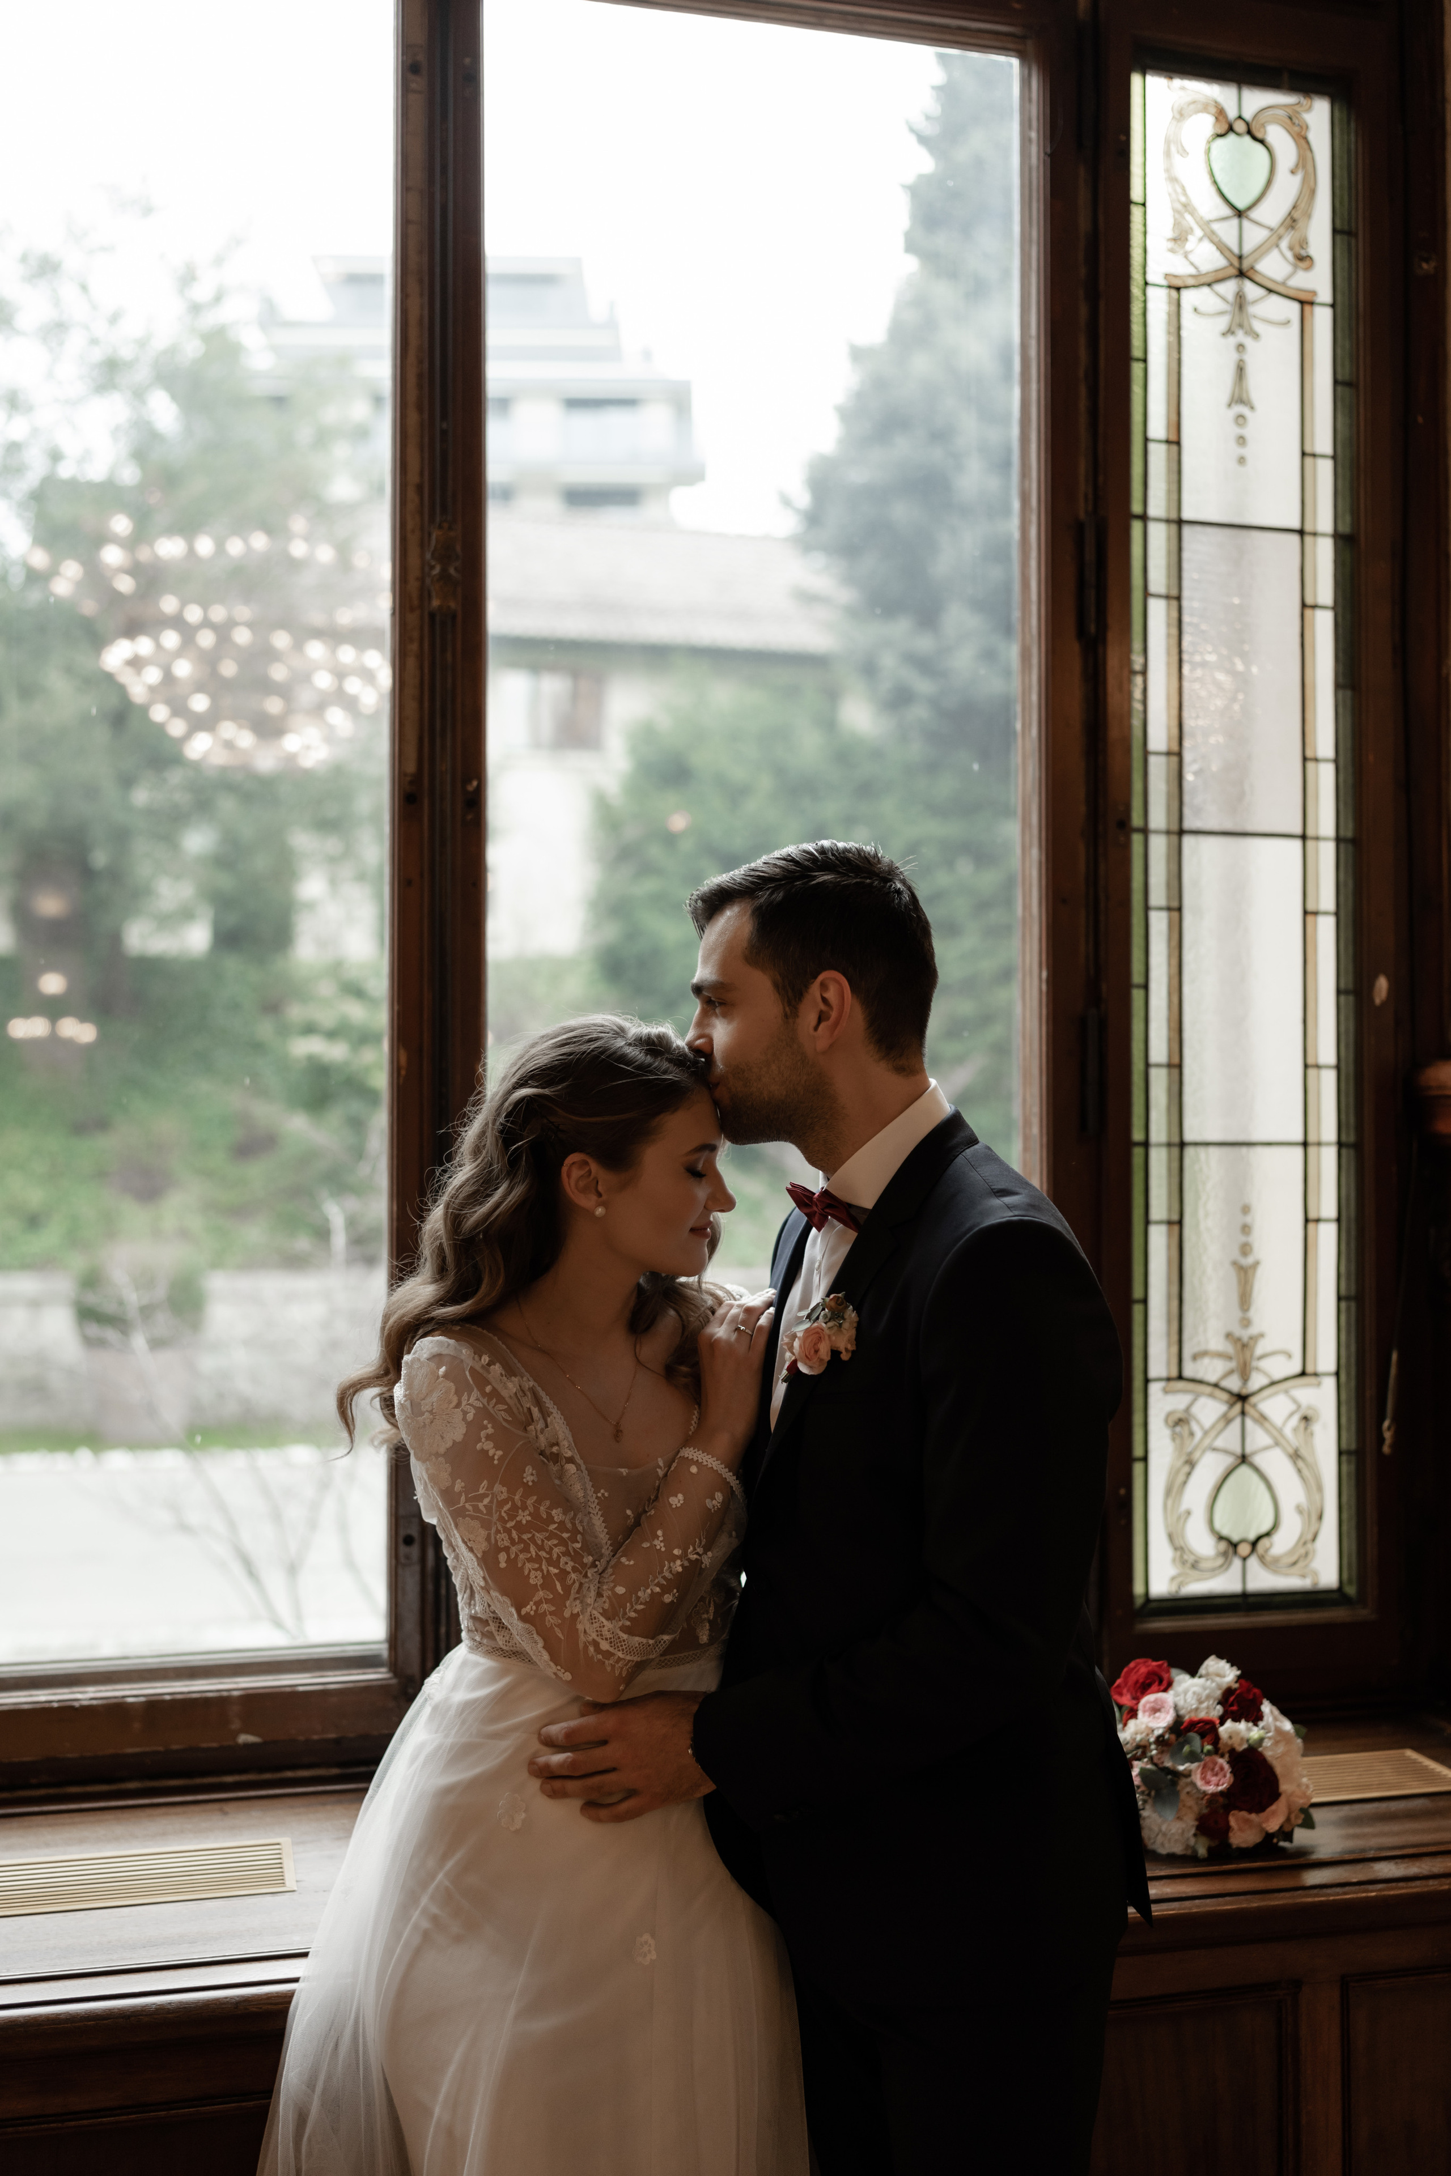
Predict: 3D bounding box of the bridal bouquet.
[{"bbox_3d":[0.558,0.752,2.460,0.245,0.215,0.240,0,-1,6],"label":"bridal bouquet"}]

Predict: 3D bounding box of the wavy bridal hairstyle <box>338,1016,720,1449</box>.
[{"bbox_3d":[-0.178,0.128,1.880,0.310,0.380,0.270,0,-1,18],"label":"wavy bridal hairstyle"}]

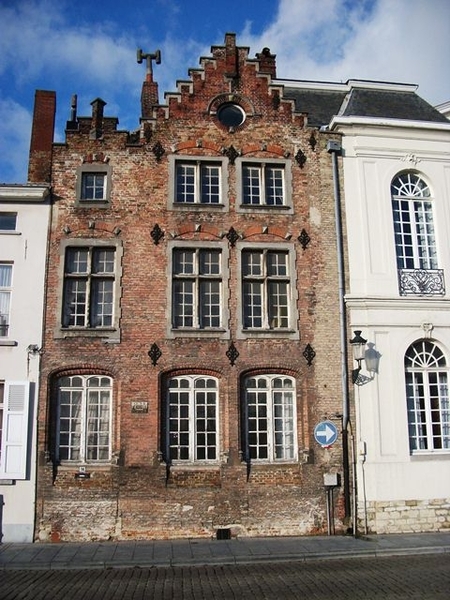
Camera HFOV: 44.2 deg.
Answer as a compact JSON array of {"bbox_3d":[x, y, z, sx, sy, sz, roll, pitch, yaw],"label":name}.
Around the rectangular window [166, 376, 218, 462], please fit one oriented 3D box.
[{"bbox_3d":[-0.783,2.857,13.302,1.241,2.052,0.150,1,-11,-7],"label":"rectangular window"}]

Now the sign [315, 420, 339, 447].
[{"bbox_3d":[2.339,3.085,12.809,0.568,0.577,0.040,1,-11,-5],"label":"sign"}]

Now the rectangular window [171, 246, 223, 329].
[{"bbox_3d":[-0.687,-0.275,13.768,1.236,2.021,0.160,1,-11,-7],"label":"rectangular window"}]

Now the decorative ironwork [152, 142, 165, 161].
[{"bbox_3d":[-1.689,-3.781,14.196,0.329,0.563,0.060,1,-11,-7],"label":"decorative ironwork"}]

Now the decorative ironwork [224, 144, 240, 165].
[{"bbox_3d":[0.193,-3.653,14.022,0.393,0.541,0.060,1,-11,-5],"label":"decorative ironwork"}]

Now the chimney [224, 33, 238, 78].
[{"bbox_3d":[0.171,-6.516,14.792,0.347,1.106,0.340,1,-10,-4],"label":"chimney"}]

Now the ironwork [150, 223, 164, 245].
[{"bbox_3d":[-1.684,-1.660,13.844,0.332,0.544,0.060,1,-10,-4],"label":"ironwork"}]

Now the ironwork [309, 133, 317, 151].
[{"bbox_3d":[2.289,-4.148,14.516,0.203,0.467,0.060,1,-10,-4],"label":"ironwork"}]

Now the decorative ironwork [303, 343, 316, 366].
[{"bbox_3d":[2.014,1.311,13.241,0.332,0.555,0.060,1,-11,-5],"label":"decorative ironwork"}]

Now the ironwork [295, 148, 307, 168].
[{"bbox_3d":[1.935,-3.596,14.173,0.312,0.546,0.060,1,-11,-5],"label":"ironwork"}]

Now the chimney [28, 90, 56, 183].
[{"bbox_3d":[-4.745,-4.159,14.507,0.490,2.571,0.450,1,-11,-7],"label":"chimney"}]

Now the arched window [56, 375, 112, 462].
[{"bbox_3d":[-3.192,2.713,12.724,1.177,1.987,0.130,1,-11,-5],"label":"arched window"}]

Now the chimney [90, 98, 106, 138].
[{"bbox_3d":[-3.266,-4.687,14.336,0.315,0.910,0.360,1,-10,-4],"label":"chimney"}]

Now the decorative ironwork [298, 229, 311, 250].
[{"bbox_3d":[1.973,-1.491,13.774,0.305,0.559,0.060,1,-11,-5],"label":"decorative ironwork"}]

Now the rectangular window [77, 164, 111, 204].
[{"bbox_3d":[-3.199,-2.797,13.625,0.820,1.060,0.160,1,-11,-5],"label":"rectangular window"}]

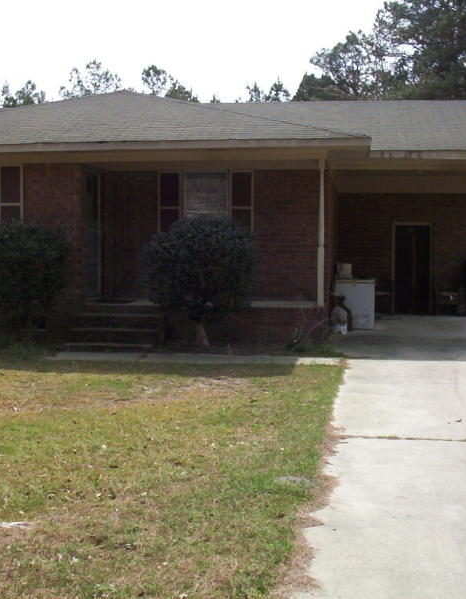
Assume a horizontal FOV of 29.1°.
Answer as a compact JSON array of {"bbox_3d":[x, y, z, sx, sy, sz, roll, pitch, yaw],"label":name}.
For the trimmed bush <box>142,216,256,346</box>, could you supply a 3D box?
[{"bbox_3d":[-0.500,-0.225,13.177,1.642,1.930,1.600,1,3,8],"label":"trimmed bush"}]

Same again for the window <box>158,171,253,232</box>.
[{"bbox_3d":[-0.478,-1.554,15.373,1.630,1.320,0.100,1,3,8],"label":"window"}]

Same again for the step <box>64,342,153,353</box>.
[{"bbox_3d":[-1.856,0.720,13.516,1.340,0.115,0.340,1,3,8],"label":"step"}]

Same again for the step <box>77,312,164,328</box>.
[{"bbox_3d":[-1.749,0.315,14.134,1.380,0.210,0.360,1,3,8],"label":"step"}]

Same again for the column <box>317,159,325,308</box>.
[{"bbox_3d":[1.355,-1.012,13.813,0.095,2.265,0.095,1,3,8],"label":"column"}]

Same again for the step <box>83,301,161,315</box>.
[{"bbox_3d":[-1.729,0.123,14.459,1.300,0.165,0.370,1,3,8],"label":"step"}]

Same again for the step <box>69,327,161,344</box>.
[{"bbox_3d":[-1.803,0.542,13.827,1.410,0.205,0.350,1,3,8],"label":"step"}]

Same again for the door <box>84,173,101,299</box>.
[{"bbox_3d":[-2.343,-1.060,14.900,0.090,2.080,0.940,1,3,8],"label":"door"}]

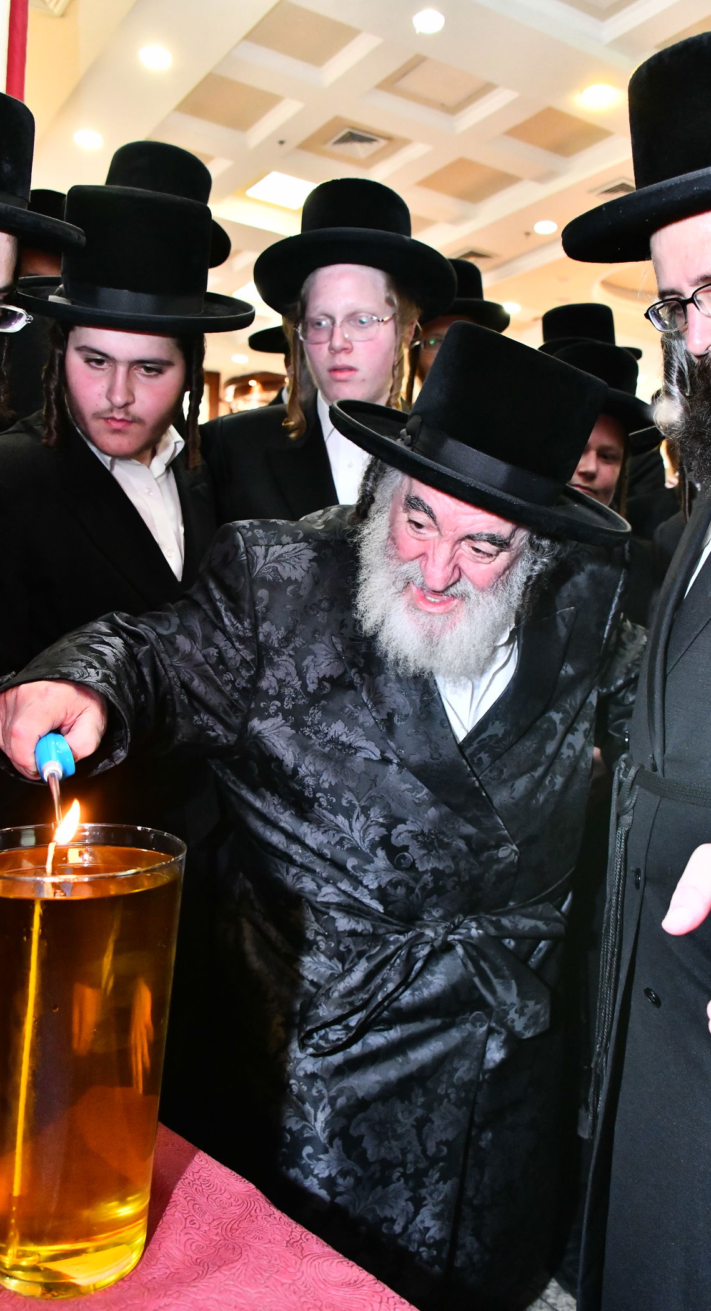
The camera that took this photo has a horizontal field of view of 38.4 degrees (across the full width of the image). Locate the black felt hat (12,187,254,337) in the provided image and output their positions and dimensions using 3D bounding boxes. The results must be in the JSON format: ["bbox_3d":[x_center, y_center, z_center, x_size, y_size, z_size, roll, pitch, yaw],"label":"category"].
[{"bbox_3d":[-0.267,-0.502,1.280,0.300,0.145,0.335,7,24,-9],"label":"black felt hat"}]

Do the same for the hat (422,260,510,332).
[{"bbox_3d":[0.211,-0.840,2.400,0.300,0.145,0.335,2,10,10],"label":"hat"}]

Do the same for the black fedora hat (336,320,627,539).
[{"bbox_3d":[0.145,-0.241,1.040,0.330,0.155,0.360,21,19,1],"label":"black fedora hat"}]

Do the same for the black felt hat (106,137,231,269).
[{"bbox_3d":[-0.339,-0.752,1.700,0.300,0.145,0.335,9,10,-15],"label":"black felt hat"}]

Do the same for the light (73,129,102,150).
[{"bbox_3d":[-1.619,-3.124,6.171,0.170,0.060,0.170,2,2,0],"label":"light"}]

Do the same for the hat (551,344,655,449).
[{"bbox_3d":[0.470,-0.548,2.080,0.300,0.145,0.335,13,12,32],"label":"hat"}]

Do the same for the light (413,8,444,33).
[{"bbox_3d":[0.344,-3.000,4.817,0.170,0.060,0.170,2,2,0],"label":"light"}]

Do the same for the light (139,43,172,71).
[{"bbox_3d":[-1.022,-3.063,5.217,0.170,0.060,0.170,2,2,0],"label":"light"}]

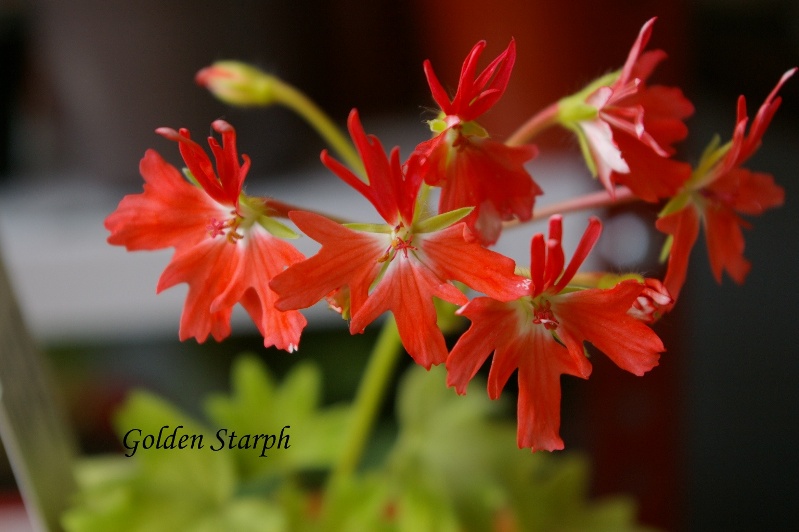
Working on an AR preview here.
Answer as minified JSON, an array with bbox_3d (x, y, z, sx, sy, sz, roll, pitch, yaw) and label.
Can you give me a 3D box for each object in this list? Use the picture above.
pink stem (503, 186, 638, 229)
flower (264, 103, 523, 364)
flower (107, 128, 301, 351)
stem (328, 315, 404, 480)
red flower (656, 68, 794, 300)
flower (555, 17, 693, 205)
[{"bbox_3d":[0.033,-0.011,0.352,0.028,0.003,0.003,-15,0,-5],"label":"pink stem"},{"bbox_3d":[0.000,-0.005,0.330,0.046,0.045,0.021,2,6,2],"label":"flower"},{"bbox_3d":[-0.036,-0.006,0.335,0.036,0.041,0.019,1,7,36],"label":"flower"},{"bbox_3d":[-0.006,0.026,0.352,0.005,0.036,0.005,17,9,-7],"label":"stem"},{"bbox_3d":[0.063,-0.016,0.350,0.020,0.041,0.031,14,6,27],"label":"red flower"},{"bbox_3d":[0.043,-0.030,0.350,0.020,0.033,0.030,7,6,-17],"label":"flower"}]

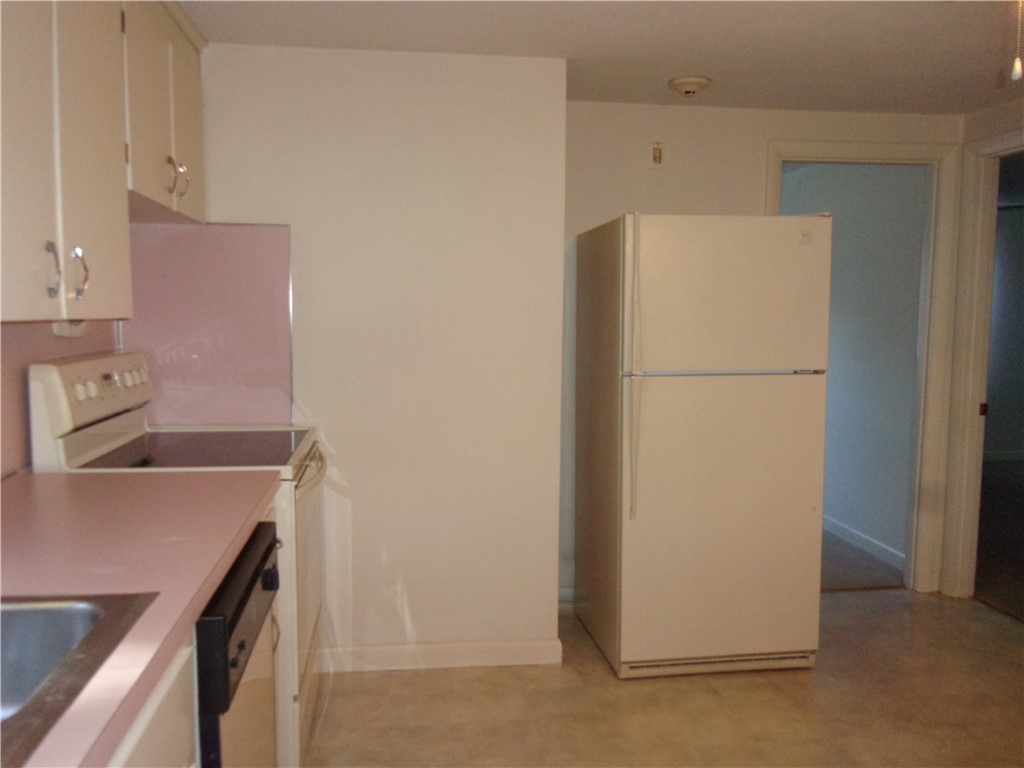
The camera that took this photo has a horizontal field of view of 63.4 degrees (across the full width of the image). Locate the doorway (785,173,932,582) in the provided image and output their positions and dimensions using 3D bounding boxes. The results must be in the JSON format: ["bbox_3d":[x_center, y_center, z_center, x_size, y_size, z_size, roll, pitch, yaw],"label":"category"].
[{"bbox_3d":[1.593,-0.016,3.976,0.762,2.030,0.120,-1,5,-8],"label":"doorway"}]

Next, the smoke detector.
[{"bbox_3d":[0.713,-1.178,3.315,0.170,0.050,0.170,-1,5,-8],"label":"smoke detector"}]

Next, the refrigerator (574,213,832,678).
[{"bbox_3d":[0.720,0.216,3.339,0.766,1.681,0.727,-1,5,-9],"label":"refrigerator"}]

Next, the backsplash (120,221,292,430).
[{"bbox_3d":[-1.071,-0.200,2.904,0.587,0.719,0.012,-1,5,-8],"label":"backsplash"}]

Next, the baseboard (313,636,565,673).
[{"bbox_3d":[-0.263,1.028,3.126,0.933,0.100,0.016,-1,5,-8],"label":"baseboard"}]

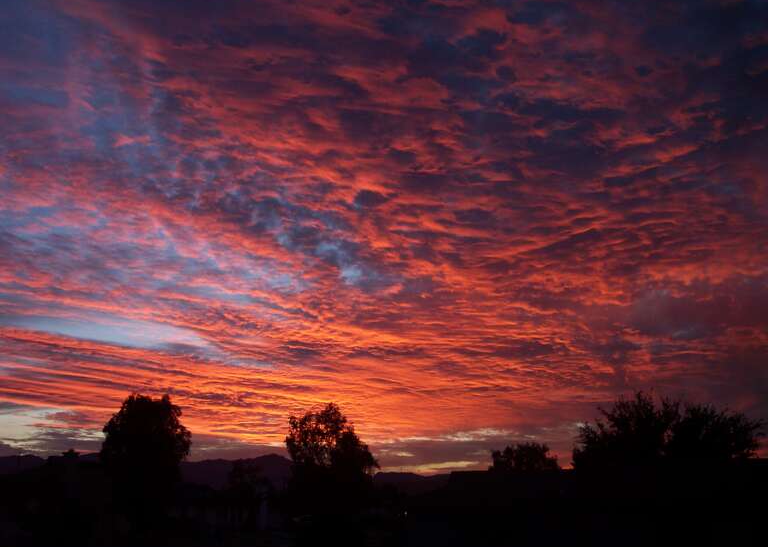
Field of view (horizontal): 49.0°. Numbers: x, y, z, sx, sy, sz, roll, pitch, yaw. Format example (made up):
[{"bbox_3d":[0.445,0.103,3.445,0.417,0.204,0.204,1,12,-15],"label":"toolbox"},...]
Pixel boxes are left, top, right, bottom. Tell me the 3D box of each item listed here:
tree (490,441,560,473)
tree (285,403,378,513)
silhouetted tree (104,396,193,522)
[{"bbox_3d":[9.921,14.871,58.159,4.760,6.590,4.520,0,-16,0],"label":"tree"},{"bbox_3d":[-2.298,8.642,36.018,3.990,6.240,3.790,0,-16,0],"label":"tree"},{"bbox_3d":[-11.324,9.061,39.020,4.150,7.100,3.940,0,-16,0],"label":"silhouetted tree"}]

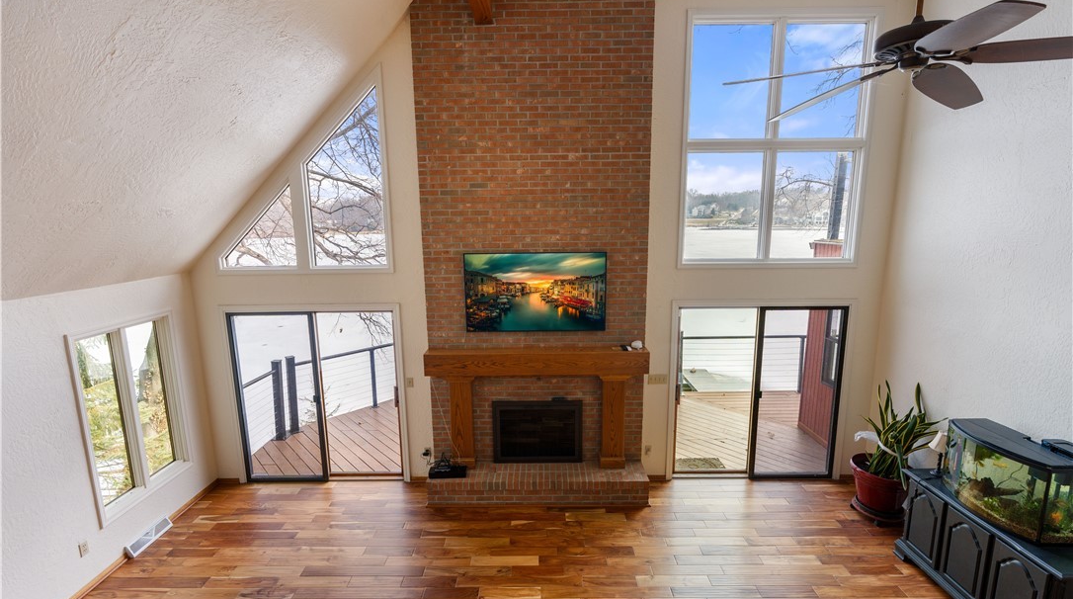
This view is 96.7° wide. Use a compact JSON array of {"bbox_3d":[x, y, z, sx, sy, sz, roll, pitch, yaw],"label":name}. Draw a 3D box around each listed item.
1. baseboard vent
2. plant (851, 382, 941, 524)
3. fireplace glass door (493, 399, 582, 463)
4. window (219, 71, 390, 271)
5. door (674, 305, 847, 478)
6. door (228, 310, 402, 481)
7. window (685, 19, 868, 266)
[{"bbox_3d":[-3.666,2.247,4.542,0.095,0.115,0.470,-1,10,1],"label":"baseboard vent"},{"bbox_3d":[3.442,1.493,4.689,0.620,1.390,0.600,-1,10,1],"label":"plant"},{"bbox_3d":[0.021,1.451,5.269,0.974,0.733,0.060,-1,10,0],"label":"fireplace glass door"},{"bbox_3d":[-2.491,-1.302,4.962,1.880,2.040,0.110,-1,10,1],"label":"window"},{"bbox_3d":[2.458,1.067,5.331,1.815,2.015,0.110,-1,10,1],"label":"door"},{"bbox_3d":[-2.458,1.115,5.392,1.830,2.010,0.110,-1,10,1],"label":"door"},{"bbox_3d":[2.430,-1.574,4.862,1.830,2.460,0.110,-1,10,1],"label":"window"}]

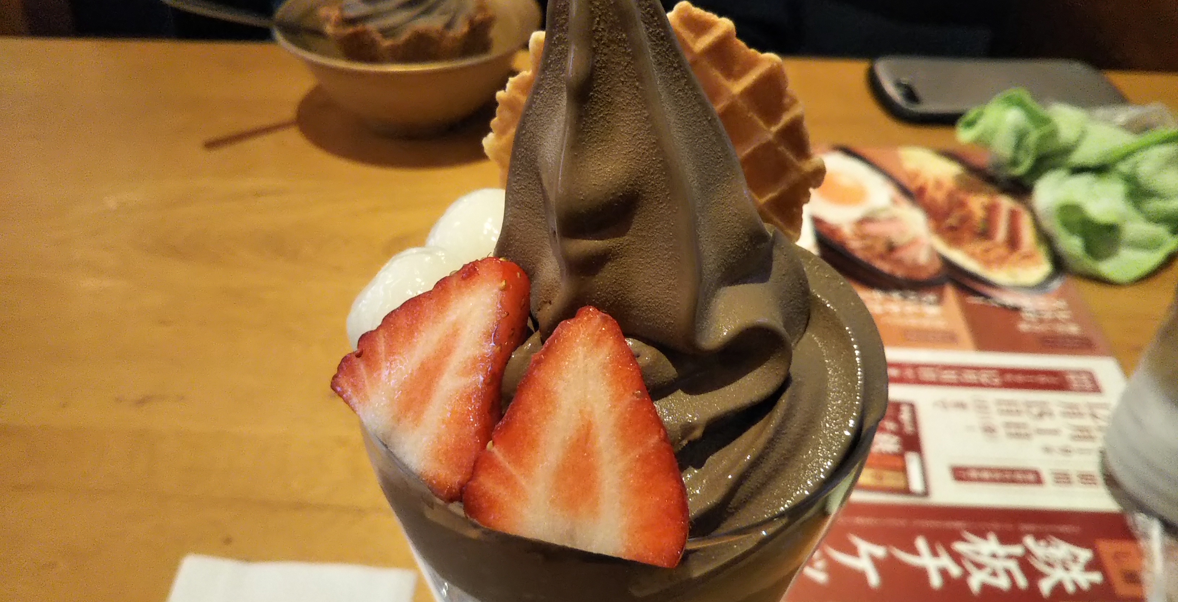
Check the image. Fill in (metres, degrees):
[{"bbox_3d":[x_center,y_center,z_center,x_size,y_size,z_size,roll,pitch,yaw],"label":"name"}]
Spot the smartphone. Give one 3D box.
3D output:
[{"bbox_3d":[0.247,-0.130,0.626,0.145,0.010,0.072,1,39,2],"label":"smartphone"}]

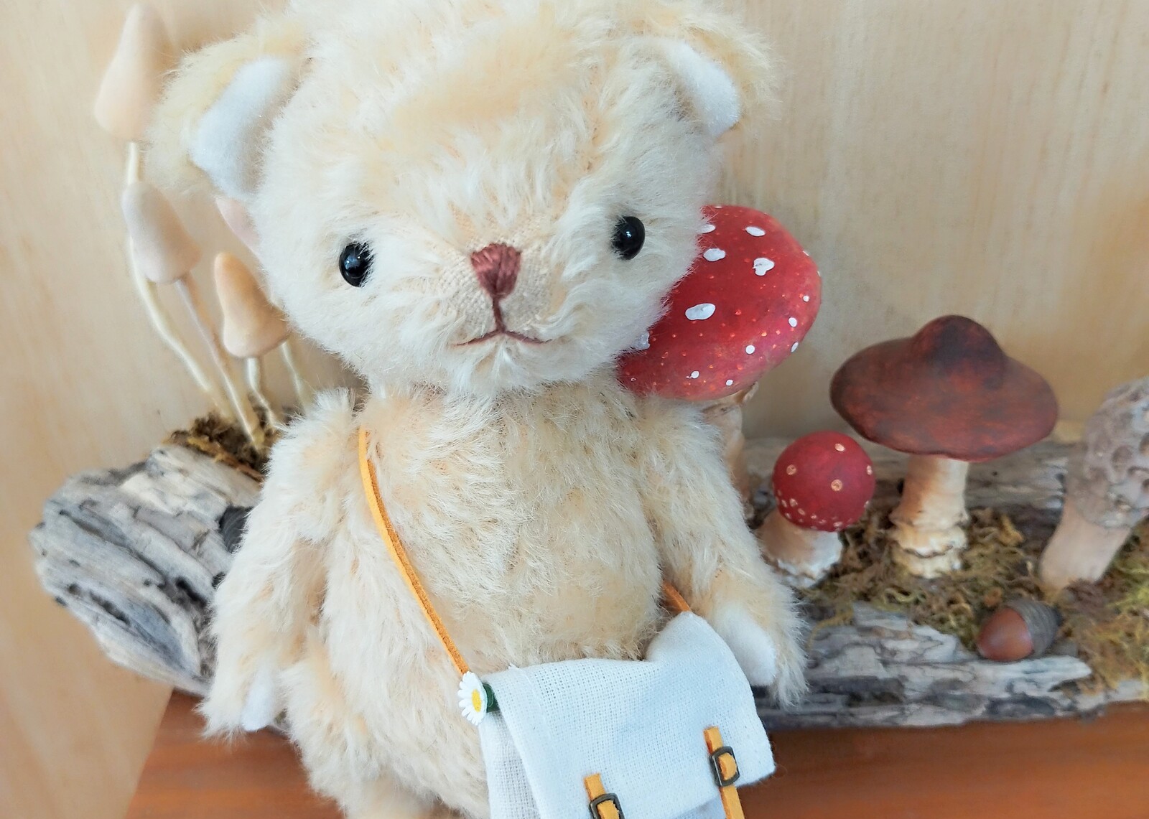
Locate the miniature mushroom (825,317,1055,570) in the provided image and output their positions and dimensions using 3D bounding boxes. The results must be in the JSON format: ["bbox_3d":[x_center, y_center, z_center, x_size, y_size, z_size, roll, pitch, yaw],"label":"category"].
[{"bbox_3d":[0.103,0.010,0.332,0.059,0.078,0.059,-4,35,2],"label":"miniature mushroom"}]

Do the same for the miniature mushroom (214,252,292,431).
[{"bbox_3d":[-0.090,-0.019,0.336,0.020,0.060,0.020,-5,35,3],"label":"miniature mushroom"}]

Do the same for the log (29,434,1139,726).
[{"bbox_3d":[0.009,0.043,0.351,0.342,0.057,0.080,-1,35,0],"label":"log"}]

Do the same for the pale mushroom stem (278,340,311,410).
[{"bbox_3d":[-0.079,-0.011,0.342,0.005,0.029,0.005,-11,34,7],"label":"pale mushroom stem"}]

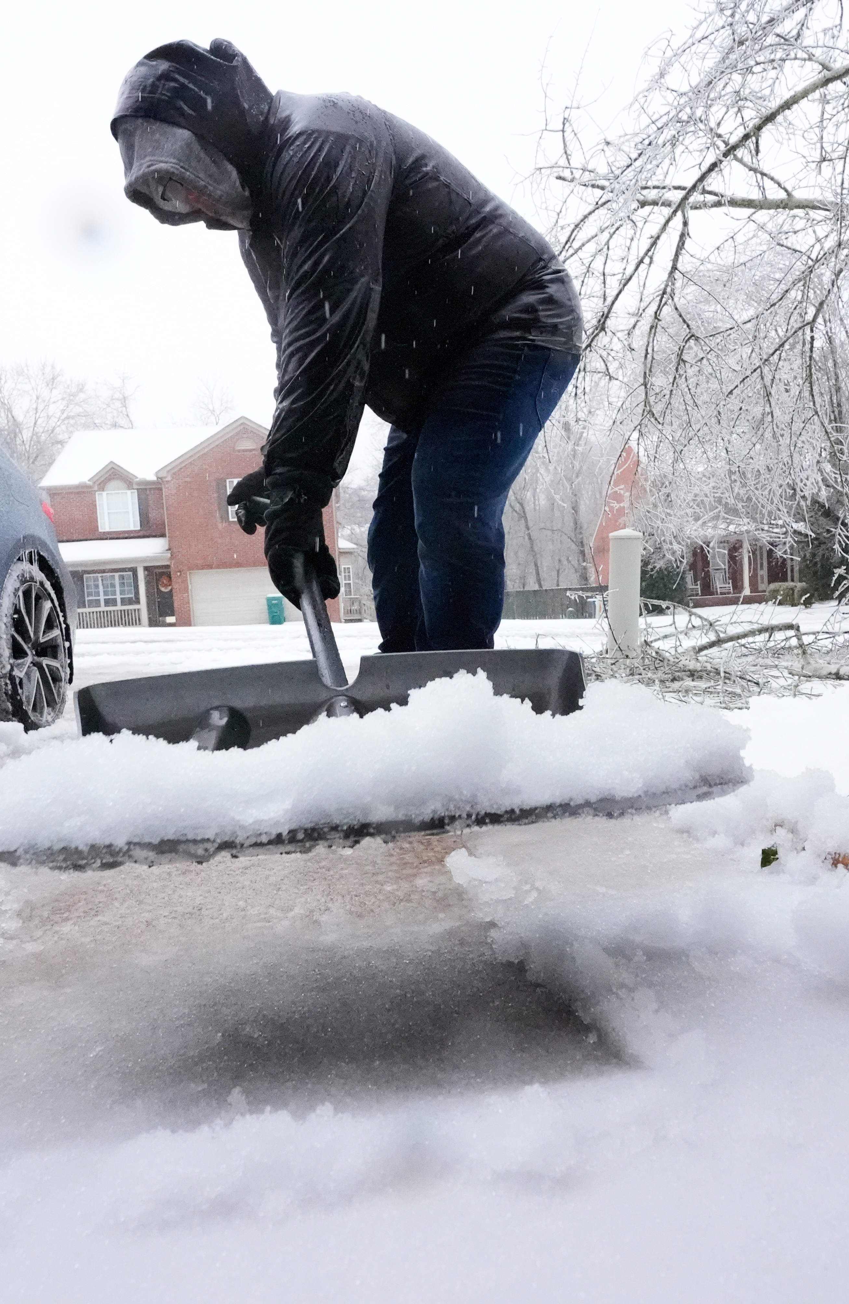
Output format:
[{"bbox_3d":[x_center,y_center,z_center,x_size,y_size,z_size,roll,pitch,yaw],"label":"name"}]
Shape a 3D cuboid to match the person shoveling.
[{"bbox_3d":[-0.090,-0.380,1.570,0.970,1.330,0.720,-6,6,-34],"label":"person shoveling"}]

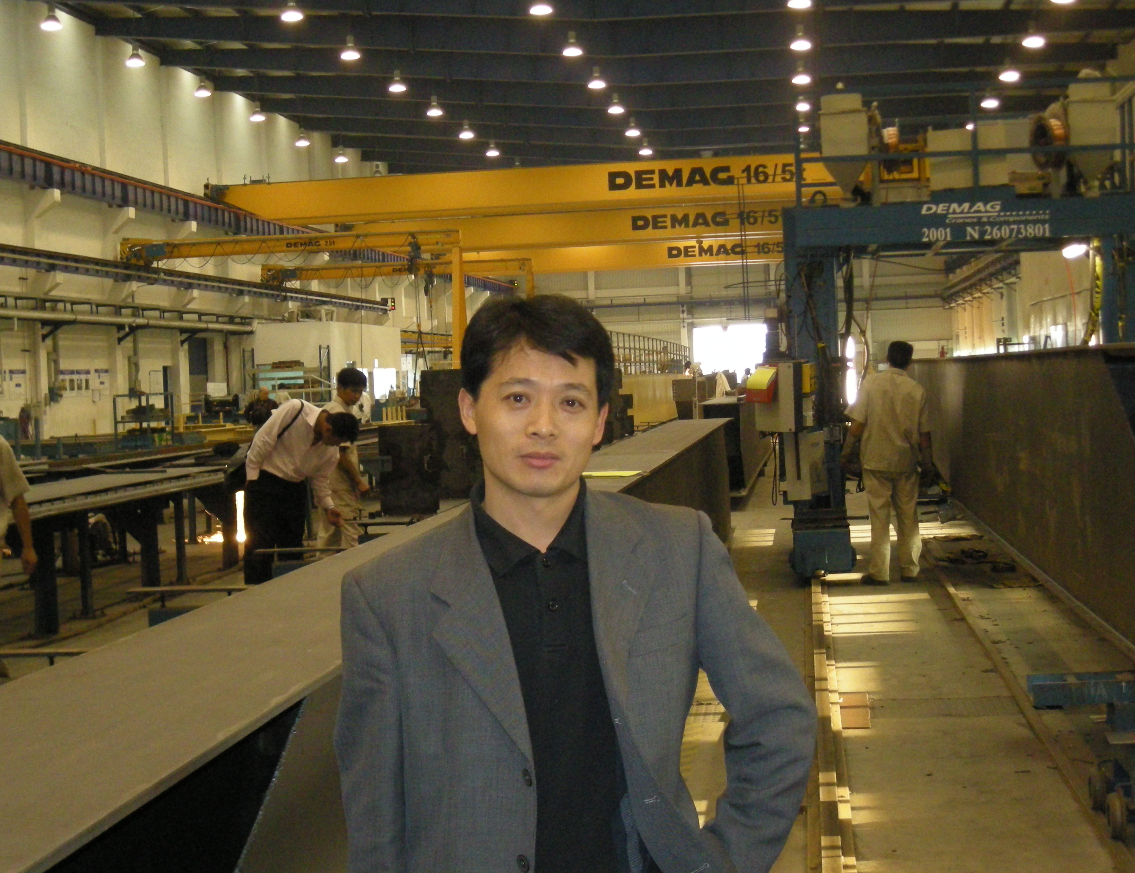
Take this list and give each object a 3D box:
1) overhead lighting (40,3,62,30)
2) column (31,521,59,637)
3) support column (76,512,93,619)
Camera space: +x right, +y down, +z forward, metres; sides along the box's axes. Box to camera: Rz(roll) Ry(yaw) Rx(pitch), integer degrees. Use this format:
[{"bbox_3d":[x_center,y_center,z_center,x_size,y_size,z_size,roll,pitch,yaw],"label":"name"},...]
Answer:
[{"bbox_3d":[-12.055,-9.807,47.855,0.500,0.620,0.500,-2,2,7],"label":"overhead lighting"},{"bbox_3d":[-3.450,0.908,13.560,0.115,0.800,0.110,-2,2,7],"label":"column"},{"bbox_3d":[-3.436,0.894,14.645,0.065,0.770,0.080,-2,2,7],"label":"support column"}]

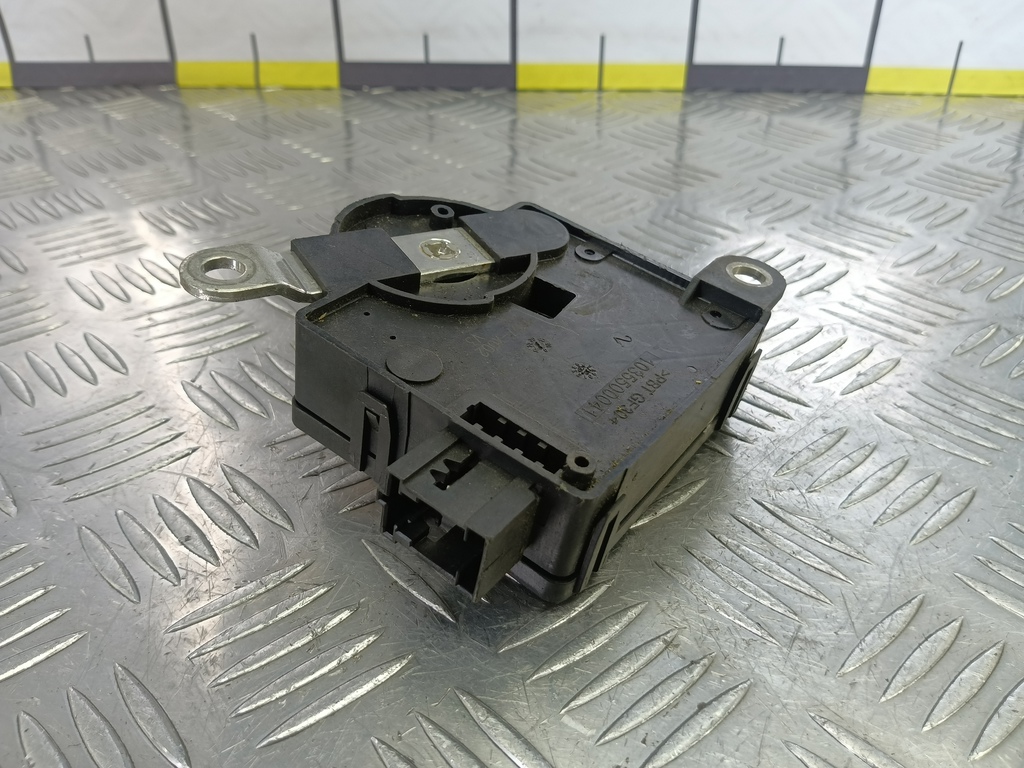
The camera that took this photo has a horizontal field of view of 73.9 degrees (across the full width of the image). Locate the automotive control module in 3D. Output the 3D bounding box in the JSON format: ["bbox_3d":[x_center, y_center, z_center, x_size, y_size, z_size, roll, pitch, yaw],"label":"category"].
[{"bbox_3d":[-0.005,-0.013,0.171,0.112,0.033,0.114,30,45,25],"label":"automotive control module"}]

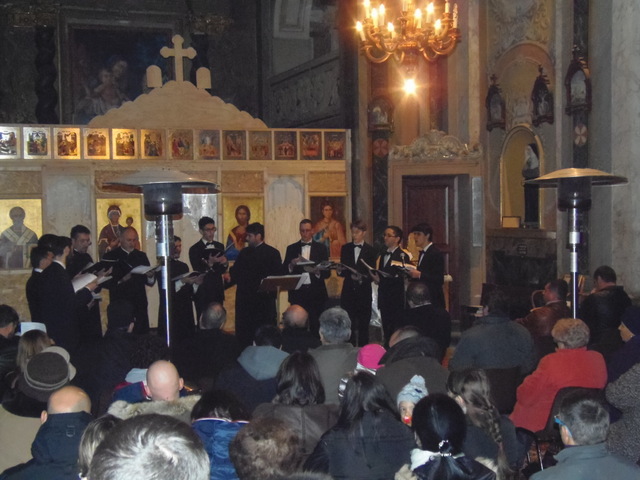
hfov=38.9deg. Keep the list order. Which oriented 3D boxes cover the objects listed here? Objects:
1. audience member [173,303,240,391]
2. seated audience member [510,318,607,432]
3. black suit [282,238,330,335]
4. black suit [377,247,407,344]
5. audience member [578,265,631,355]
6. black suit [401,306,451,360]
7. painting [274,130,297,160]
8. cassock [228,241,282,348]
[{"bbox_3d":[-0.746,1.066,6.534,0.520,1.275,0.750,-1,3,3],"label":"audience member"},{"bbox_3d":[1.385,1.040,5.300,0.500,1.220,0.660,-1,0,-18],"label":"seated audience member"},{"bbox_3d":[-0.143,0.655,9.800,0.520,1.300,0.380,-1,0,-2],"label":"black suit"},{"bbox_3d":[0.742,0.775,9.339,0.320,1.418,0.460,-3,4,-38],"label":"black suit"},{"bbox_3d":[2.436,0.910,7.871,0.540,1.360,0.750,-2,2,-28],"label":"audience member"},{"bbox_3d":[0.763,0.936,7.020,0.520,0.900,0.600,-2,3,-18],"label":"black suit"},{"bbox_3d":[-0.422,-1.175,11.304,0.299,0.361,0.030,-2,2,-21],"label":"painting"},{"bbox_3d":[-0.626,0.789,9.242,0.540,1.530,0.380,-2,4,-27],"label":"cassock"}]

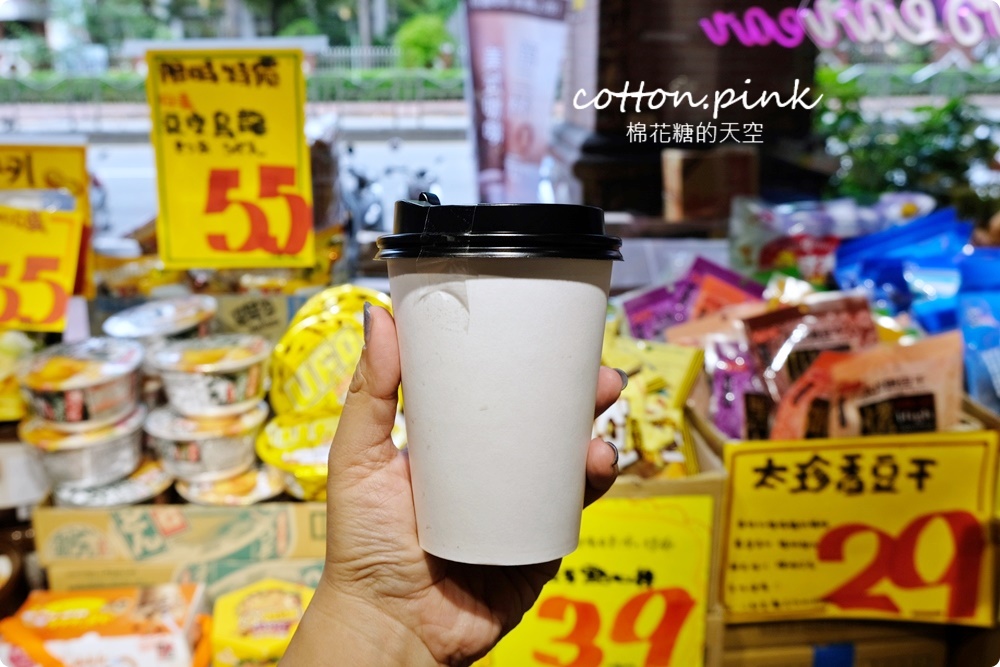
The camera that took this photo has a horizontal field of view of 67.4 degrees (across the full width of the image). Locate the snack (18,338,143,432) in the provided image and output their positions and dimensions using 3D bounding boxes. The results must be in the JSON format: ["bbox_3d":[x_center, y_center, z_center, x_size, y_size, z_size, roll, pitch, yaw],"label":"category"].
[{"bbox_3d":[-0.524,0.067,0.957,0.141,0.067,0.141,1,26,0],"label":"snack"}]

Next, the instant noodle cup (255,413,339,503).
[{"bbox_3d":[-0.238,0.179,1.021,0.178,0.066,0.178,0,20,0],"label":"instant noodle cup"}]

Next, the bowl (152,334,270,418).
[{"bbox_3d":[-0.357,0.055,0.943,0.141,0.067,0.141,1,19,0],"label":"bowl"}]

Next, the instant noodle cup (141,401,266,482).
[{"bbox_3d":[-0.359,0.136,0.933,0.141,0.076,0.141,0,20,0],"label":"instant noodle cup"}]

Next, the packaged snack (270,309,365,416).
[{"bbox_3d":[-0.203,0.062,0.978,0.175,0.175,0.064,0,-17,2],"label":"packaged snack"}]

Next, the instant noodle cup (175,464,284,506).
[{"bbox_3d":[-0.350,0.226,0.988,0.141,0.076,0.141,0,20,0],"label":"instant noodle cup"}]

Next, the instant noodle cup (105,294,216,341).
[{"bbox_3d":[-0.445,0.007,1.008,0.144,0.068,0.144,-4,23,0],"label":"instant noodle cup"}]

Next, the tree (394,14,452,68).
[{"bbox_3d":[-2.550,-9.532,25.000,1.950,2.200,1.950,0,20,0],"label":"tree"}]

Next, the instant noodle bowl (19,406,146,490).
[{"bbox_3d":[-0.528,0.141,0.964,0.141,0.067,0.141,2,23,-1],"label":"instant noodle bowl"}]

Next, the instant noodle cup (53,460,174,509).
[{"bbox_3d":[-0.495,0.224,0.978,0.141,0.076,0.141,0,20,0],"label":"instant noodle cup"}]

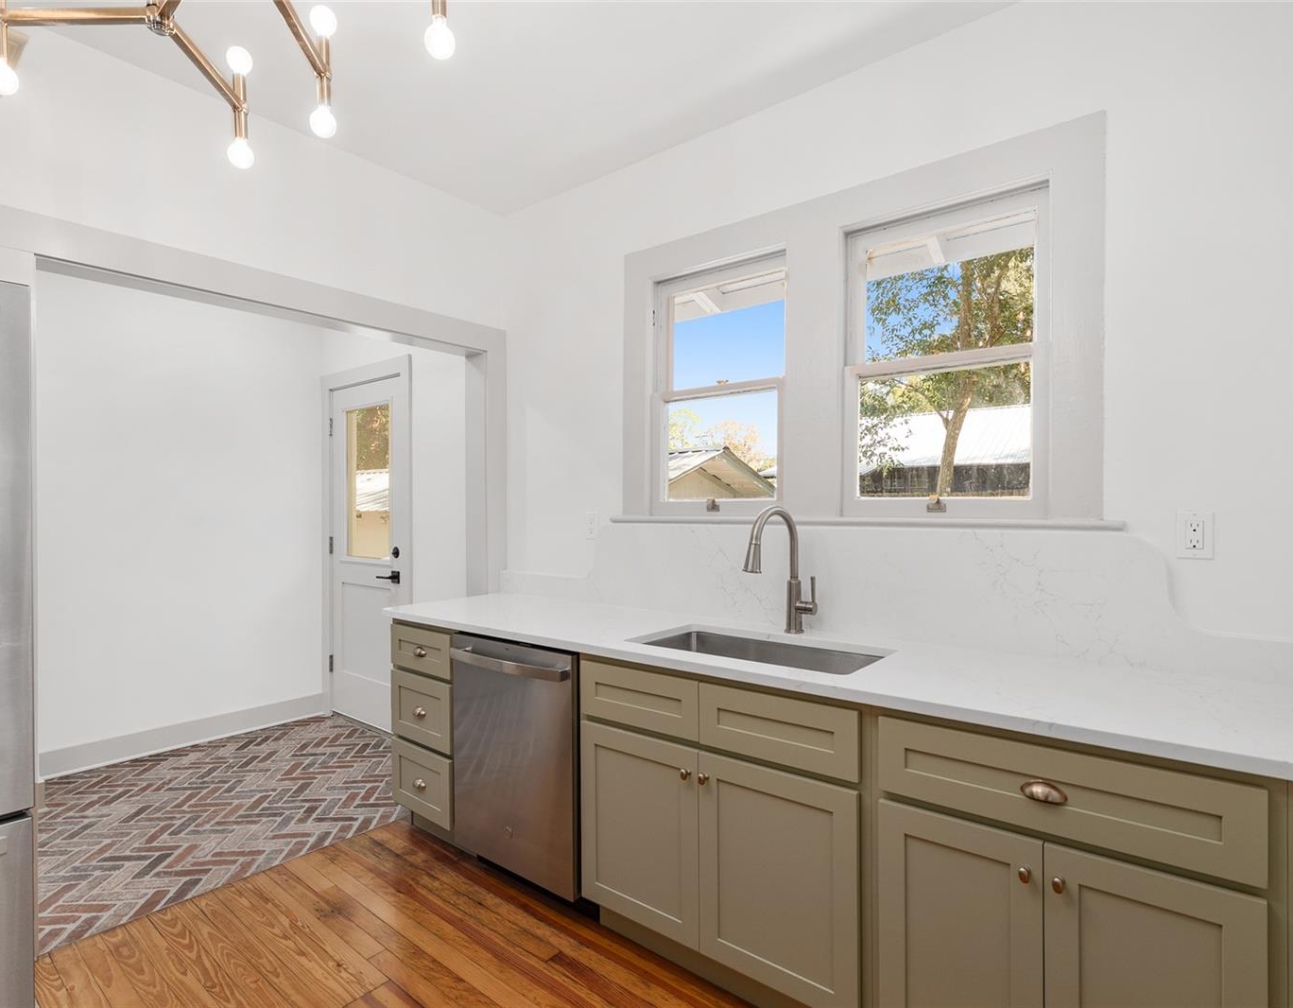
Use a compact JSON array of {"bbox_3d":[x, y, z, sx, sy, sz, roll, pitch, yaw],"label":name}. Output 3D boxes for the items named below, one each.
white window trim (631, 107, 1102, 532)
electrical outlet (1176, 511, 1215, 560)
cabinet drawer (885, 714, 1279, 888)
[{"bbox_3d":[0.559,-0.479,2.275,1.667,1.106,0.090,0,0,37],"label":"white window trim"},{"bbox_3d":[1.357,0.079,1.660,0.072,0.116,0.015,0,0,37],"label":"electrical outlet"},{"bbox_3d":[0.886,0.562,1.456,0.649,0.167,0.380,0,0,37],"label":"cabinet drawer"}]

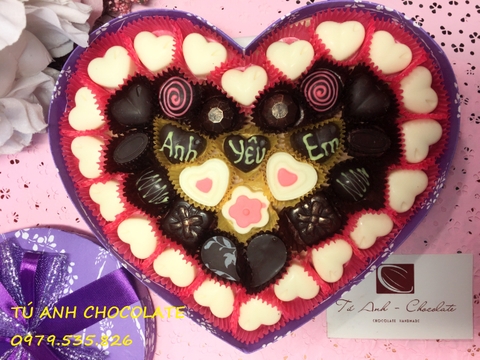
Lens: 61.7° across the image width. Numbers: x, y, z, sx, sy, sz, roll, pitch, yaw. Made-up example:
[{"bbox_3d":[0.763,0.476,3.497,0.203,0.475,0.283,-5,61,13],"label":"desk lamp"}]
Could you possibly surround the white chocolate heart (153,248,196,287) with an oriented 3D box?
[{"bbox_3d":[-0.037,0.050,0.237,0.028,0.014,0.025,31,89,1],"label":"white chocolate heart"}]

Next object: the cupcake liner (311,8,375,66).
[{"bbox_3d":[0.060,-0.082,0.237,0.036,0.019,0.033,0,93,5],"label":"cupcake liner"}]

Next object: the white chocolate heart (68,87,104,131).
[{"bbox_3d":[-0.098,-0.045,0.257,0.025,0.013,0.028,20,98,4],"label":"white chocolate heart"}]

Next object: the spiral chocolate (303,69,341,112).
[{"bbox_3d":[0.048,-0.052,0.237,0.026,0.016,0.026,1,96,6],"label":"spiral chocolate"}]

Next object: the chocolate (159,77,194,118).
[{"bbox_3d":[-0.037,-0.048,0.239,0.024,0.017,0.025,0,89,0],"label":"chocolate"}]

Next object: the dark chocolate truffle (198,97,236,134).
[{"bbox_3d":[-0.014,-0.039,0.245,0.022,0.018,0.022,0,93,5],"label":"dark chocolate truffle"}]

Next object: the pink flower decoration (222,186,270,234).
[{"bbox_3d":[0.004,0.018,0.242,0.028,0.013,0.028,0,93,5],"label":"pink flower decoration"}]

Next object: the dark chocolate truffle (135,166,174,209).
[{"bbox_3d":[-0.051,0.004,0.238,0.024,0.017,0.025,0,89,0],"label":"dark chocolate truffle"}]

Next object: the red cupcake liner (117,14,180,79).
[{"bbox_3d":[-0.052,-0.076,0.240,0.036,0.019,0.035,0,89,0],"label":"red cupcake liner"}]

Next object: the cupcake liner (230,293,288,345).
[{"bbox_3d":[0.011,0.083,0.255,0.034,0.019,0.032,1,96,6],"label":"cupcake liner"}]

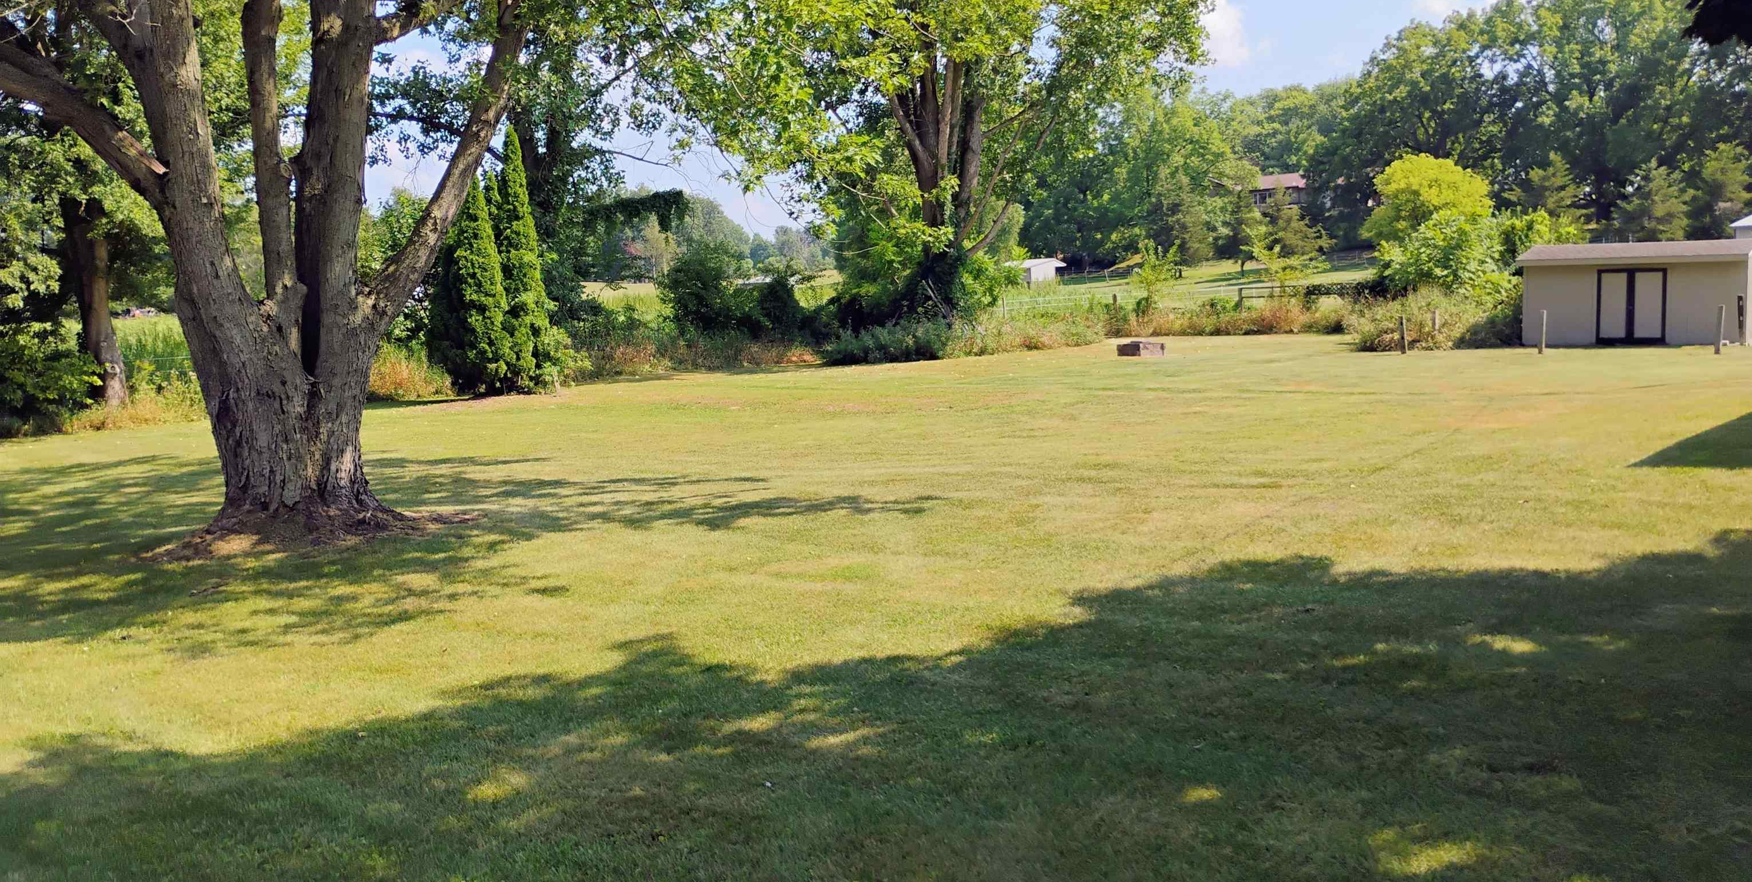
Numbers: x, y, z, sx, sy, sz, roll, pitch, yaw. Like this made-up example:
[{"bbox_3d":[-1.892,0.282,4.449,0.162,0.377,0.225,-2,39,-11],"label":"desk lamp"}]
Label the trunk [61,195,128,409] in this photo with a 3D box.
[{"bbox_3d":[-10.453,-1.841,19.000,0.580,2.900,0.580,-6,8,-28],"label":"trunk"}]

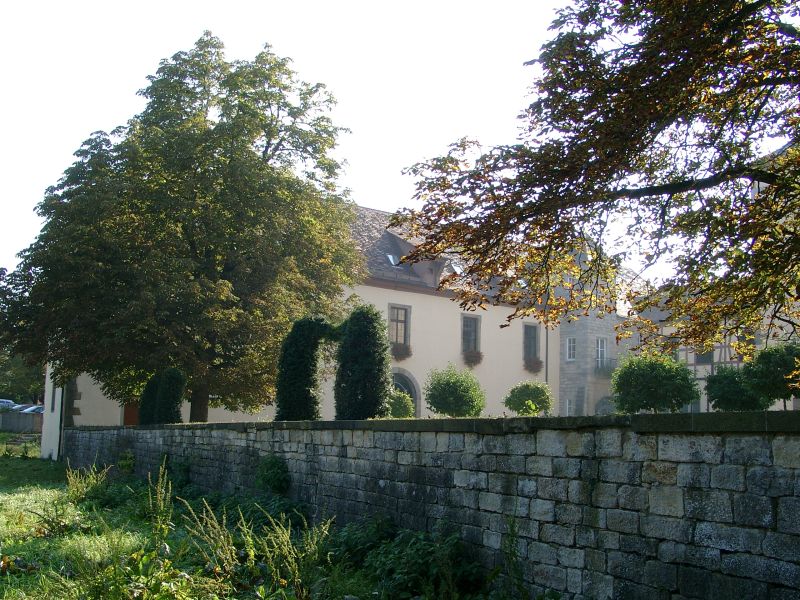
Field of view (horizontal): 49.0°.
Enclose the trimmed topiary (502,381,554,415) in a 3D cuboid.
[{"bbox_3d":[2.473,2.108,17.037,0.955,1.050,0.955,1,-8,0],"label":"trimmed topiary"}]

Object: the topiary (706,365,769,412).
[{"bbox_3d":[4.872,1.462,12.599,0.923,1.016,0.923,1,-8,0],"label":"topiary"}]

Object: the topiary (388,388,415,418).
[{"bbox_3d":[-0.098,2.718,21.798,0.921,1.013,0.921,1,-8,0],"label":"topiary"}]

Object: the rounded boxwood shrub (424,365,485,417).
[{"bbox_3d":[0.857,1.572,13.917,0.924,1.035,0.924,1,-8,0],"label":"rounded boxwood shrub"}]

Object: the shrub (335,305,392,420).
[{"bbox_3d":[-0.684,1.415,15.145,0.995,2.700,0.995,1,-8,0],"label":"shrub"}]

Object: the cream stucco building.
[{"bbox_3d":[-4.307,1.342,44.662,26.733,12.800,8.500,7,-10,-36],"label":"cream stucco building"}]

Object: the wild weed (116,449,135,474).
[{"bbox_3d":[-6.877,4.046,22.000,0.451,0.651,0.426,1,-8,0],"label":"wild weed"}]

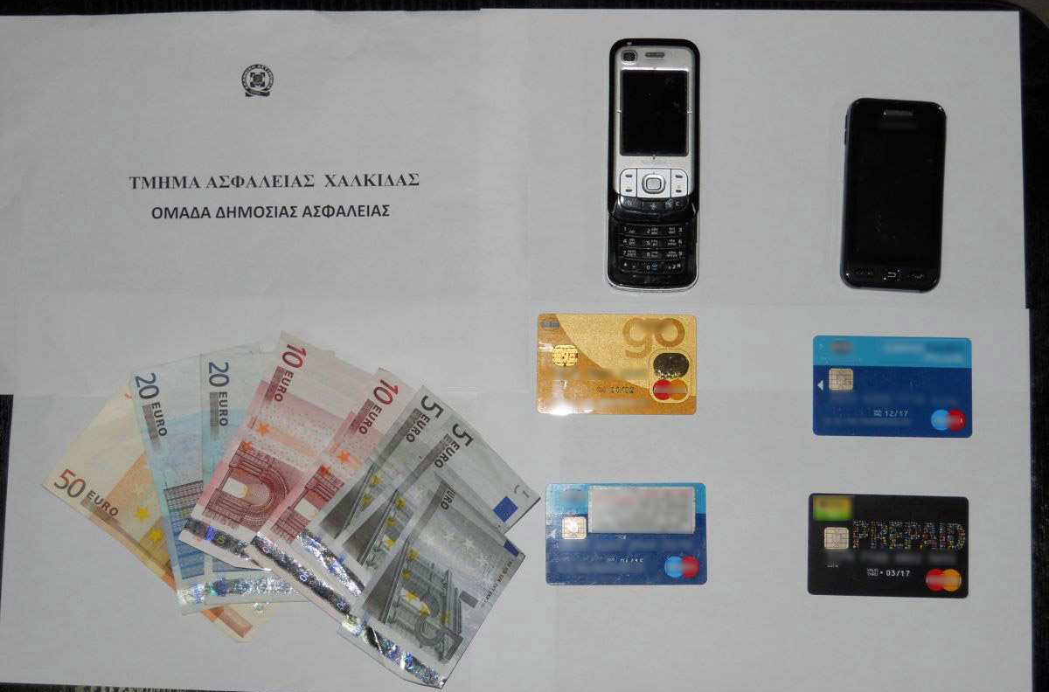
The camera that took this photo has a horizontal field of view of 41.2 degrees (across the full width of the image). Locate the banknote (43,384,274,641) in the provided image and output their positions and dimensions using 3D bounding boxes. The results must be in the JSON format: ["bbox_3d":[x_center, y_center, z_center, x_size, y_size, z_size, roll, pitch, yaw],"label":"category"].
[{"bbox_3d":[-0.179,0.087,0.742,0.139,0.001,0.076,39,86,2],"label":"banknote"}]

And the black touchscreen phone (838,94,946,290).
[{"bbox_3d":[0.198,-0.081,0.753,0.053,0.012,0.104,3,86,0],"label":"black touchscreen phone"}]

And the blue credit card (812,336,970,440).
[{"bbox_3d":[0.198,0.022,0.750,0.086,0.001,0.054,1,86,0],"label":"blue credit card"}]

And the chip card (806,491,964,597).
[{"bbox_3d":[0.194,0.107,0.744,0.086,0.001,0.054,2,86,0],"label":"chip card"}]

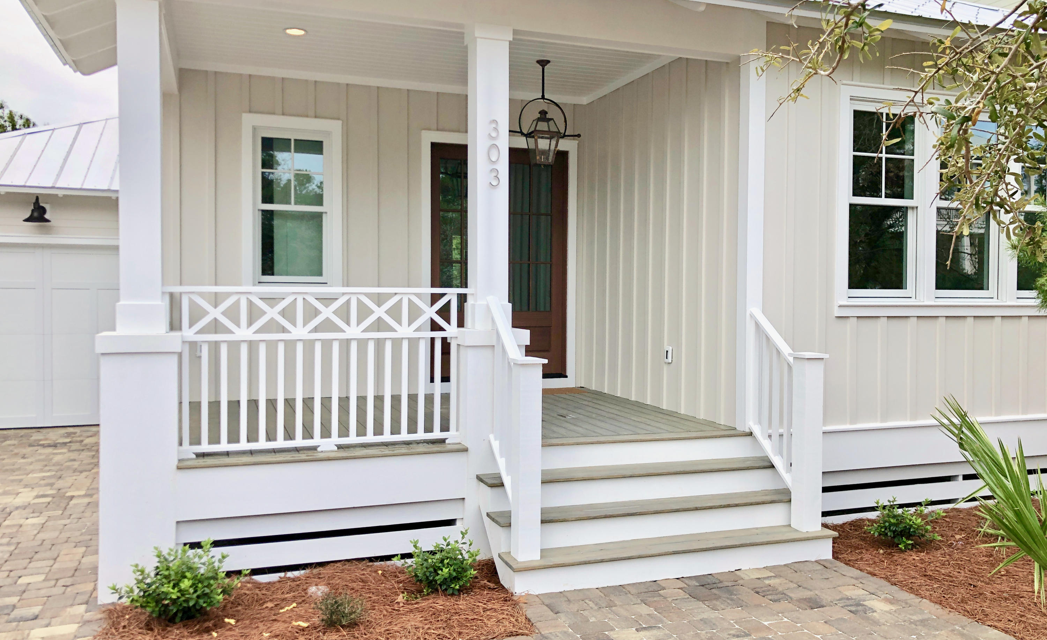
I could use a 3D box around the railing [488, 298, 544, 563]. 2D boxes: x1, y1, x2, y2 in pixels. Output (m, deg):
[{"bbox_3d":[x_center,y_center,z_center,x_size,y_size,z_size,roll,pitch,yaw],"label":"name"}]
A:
[{"bbox_3d":[-0.072,0.642,5.375,0.187,1.589,0.771,0,2,-20],"label":"railing"}]

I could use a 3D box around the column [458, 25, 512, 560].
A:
[{"bbox_3d":[-0.246,-0.188,5.858,0.453,3.575,0.453,0,2,-20],"label":"column"}]

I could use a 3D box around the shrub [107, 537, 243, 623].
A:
[{"bbox_3d":[-1.882,1.405,4.630,0.690,0.430,0.600,0,2,-20],"label":"shrub"}]

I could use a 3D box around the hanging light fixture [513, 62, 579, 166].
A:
[{"bbox_3d":[0.181,-1.897,7.755,0.735,0.965,0.236,0,2,-20],"label":"hanging light fixture"}]

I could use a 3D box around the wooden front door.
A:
[{"bbox_3d":[-0.258,-0.597,9.041,1.526,2.459,0.107,0,2,-20],"label":"wooden front door"}]

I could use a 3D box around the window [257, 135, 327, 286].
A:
[{"bbox_3d":[-2.247,-1.067,8.241,0.659,1.420,0.089,0,2,-20],"label":"window"}]

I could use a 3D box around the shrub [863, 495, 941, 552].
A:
[{"bbox_3d":[2.720,1.428,6.038,0.540,0.345,0.500,0,2,-20],"label":"shrub"}]

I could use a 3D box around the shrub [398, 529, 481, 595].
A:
[{"bbox_3d":[-0.497,1.423,5.042,0.480,0.370,0.450,0,2,0],"label":"shrub"}]

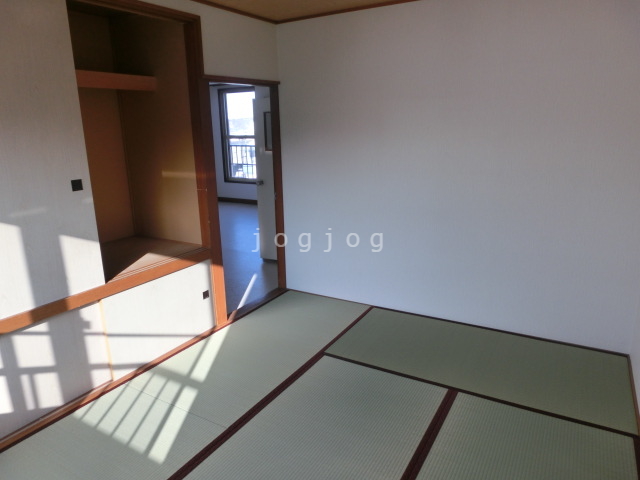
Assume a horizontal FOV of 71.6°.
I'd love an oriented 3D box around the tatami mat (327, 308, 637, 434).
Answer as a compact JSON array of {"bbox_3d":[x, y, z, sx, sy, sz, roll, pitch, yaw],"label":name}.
[{"bbox_3d":[1.022,0.798,2.989,1.790,0.050,0.930,7,17,30],"label":"tatami mat"}]

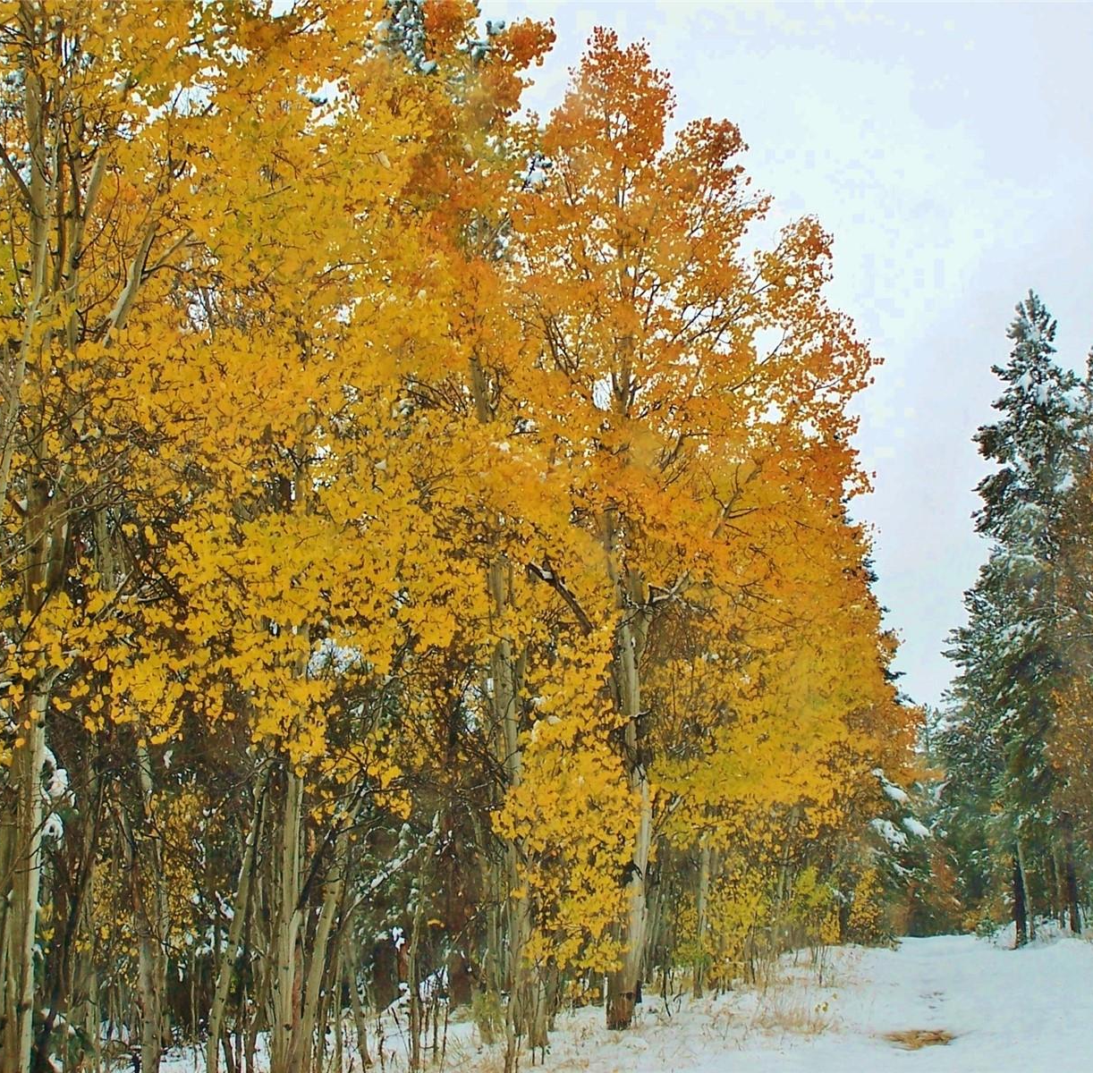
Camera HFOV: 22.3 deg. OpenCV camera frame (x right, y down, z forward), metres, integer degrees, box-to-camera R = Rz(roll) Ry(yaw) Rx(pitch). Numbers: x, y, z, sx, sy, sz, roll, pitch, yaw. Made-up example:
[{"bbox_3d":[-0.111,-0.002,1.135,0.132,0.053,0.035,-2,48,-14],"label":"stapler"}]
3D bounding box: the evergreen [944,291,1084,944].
[{"bbox_3d":[7.656,1.317,45.000,2.200,10.600,2.200,0,-6,0],"label":"evergreen"}]

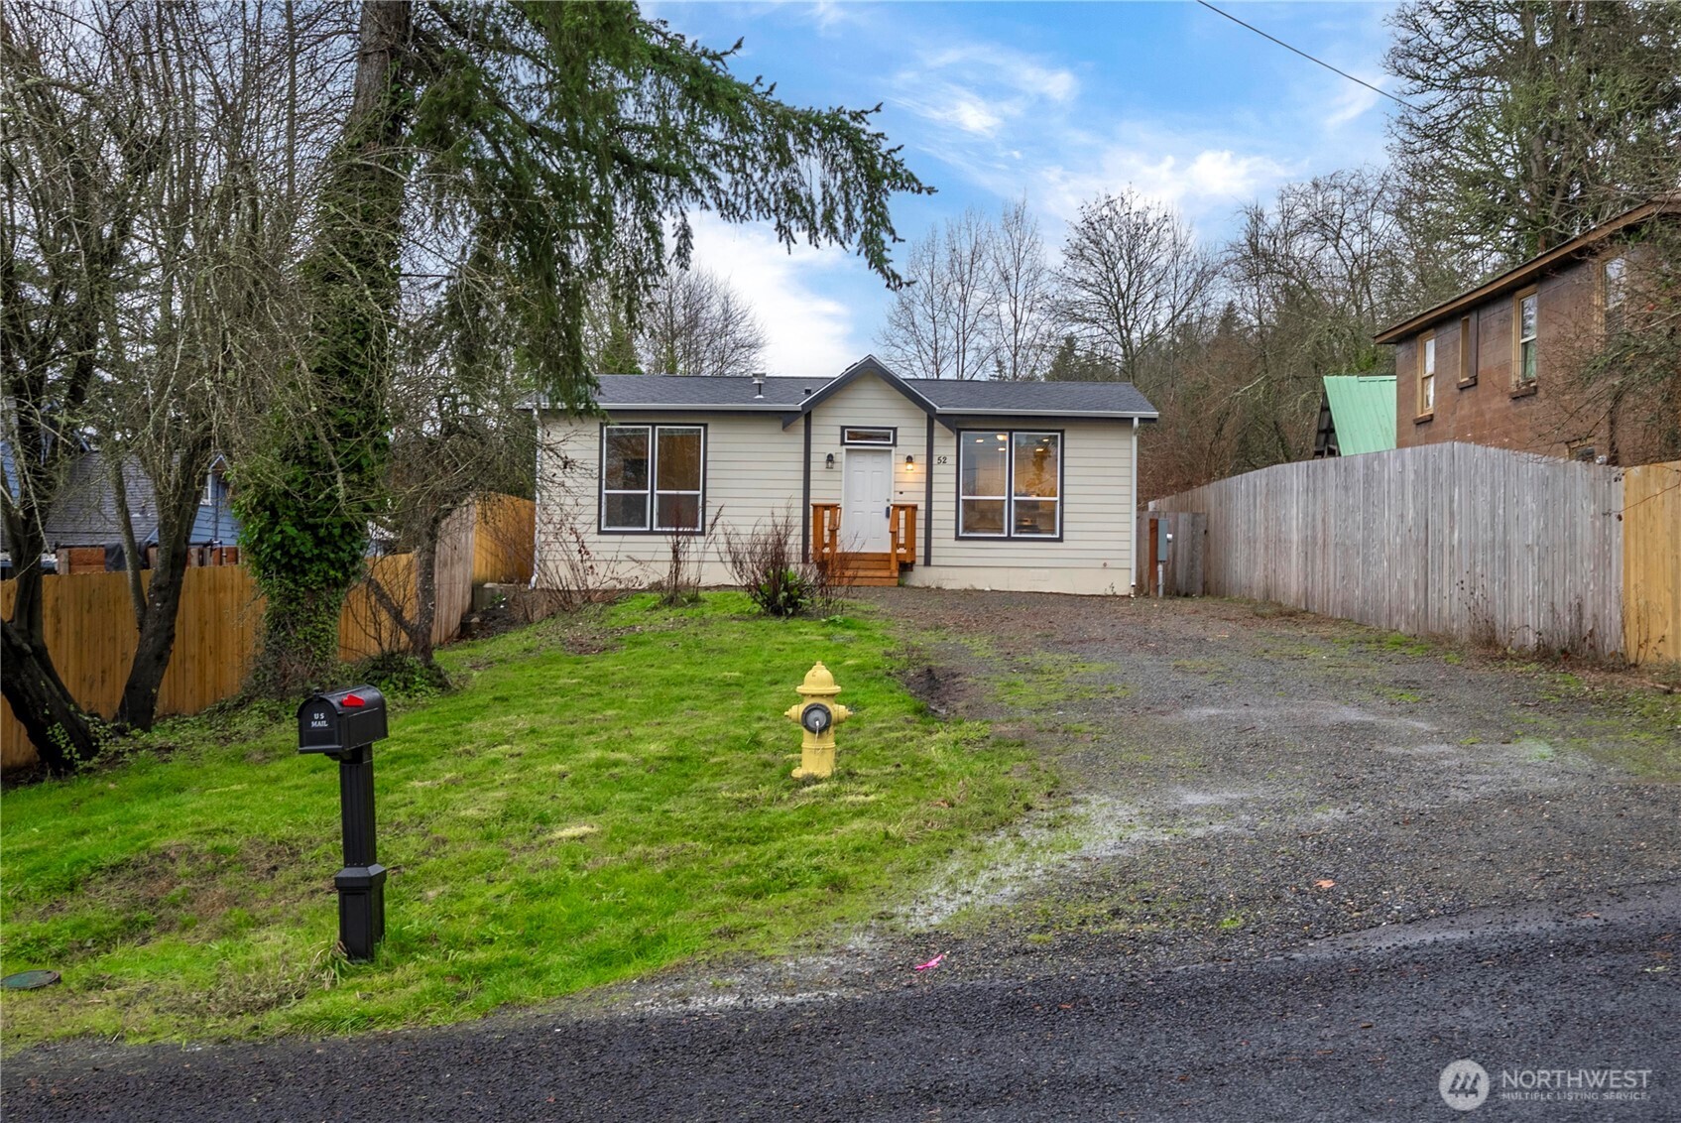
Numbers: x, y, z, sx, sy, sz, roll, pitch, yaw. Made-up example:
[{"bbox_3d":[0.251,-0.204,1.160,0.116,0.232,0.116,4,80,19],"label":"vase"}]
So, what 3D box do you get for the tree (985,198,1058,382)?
[{"bbox_3d":[8.030,-7.800,50.000,3.400,16.800,3.400,1,-1,0],"label":"tree"}]

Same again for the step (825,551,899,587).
[{"bbox_3d":[0.420,0.140,21.250,1.350,0.660,1.200,1,-1,2],"label":"step"}]

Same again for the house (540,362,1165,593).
[{"bbox_3d":[0.040,-1.780,25.700,12.350,4.850,8.200,1,-1,2],"label":"house"}]

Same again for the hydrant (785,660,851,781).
[{"bbox_3d":[-0.142,1.010,7.150,0.440,0.745,0.410,1,-1,2],"label":"hydrant"}]

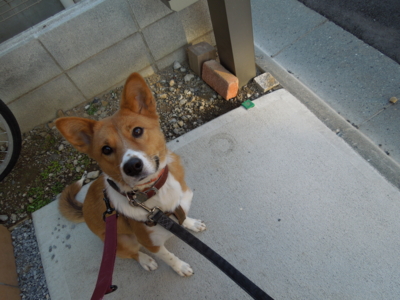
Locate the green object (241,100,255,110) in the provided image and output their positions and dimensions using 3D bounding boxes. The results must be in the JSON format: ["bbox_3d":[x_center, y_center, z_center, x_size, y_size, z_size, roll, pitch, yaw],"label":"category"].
[{"bbox_3d":[0.221,-0.213,1.339,0.042,0.010,0.042,-28,57,-11],"label":"green object"}]

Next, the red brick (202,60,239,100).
[{"bbox_3d":[0.098,-0.344,1.403,0.063,0.097,0.210,-22,51,-23],"label":"red brick"}]

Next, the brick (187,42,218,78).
[{"bbox_3d":[0.011,-0.465,1.482,0.104,0.119,0.095,-31,51,-19],"label":"brick"}]

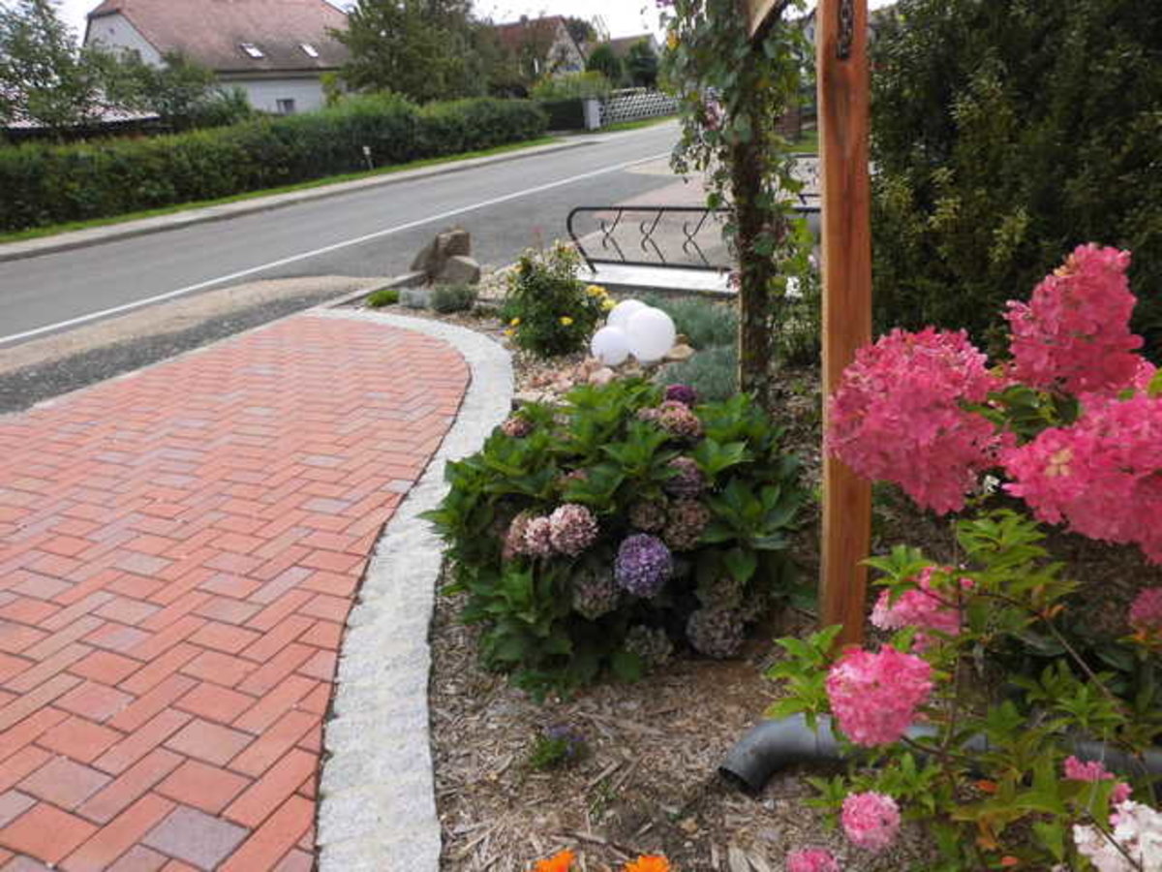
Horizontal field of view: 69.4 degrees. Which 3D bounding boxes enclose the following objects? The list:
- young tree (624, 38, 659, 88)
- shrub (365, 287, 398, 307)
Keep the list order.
[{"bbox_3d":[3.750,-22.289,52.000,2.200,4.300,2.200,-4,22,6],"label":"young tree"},{"bbox_3d":[-1.446,-1.014,6.119,0.231,0.123,0.208,-6,22,0],"label":"shrub"}]

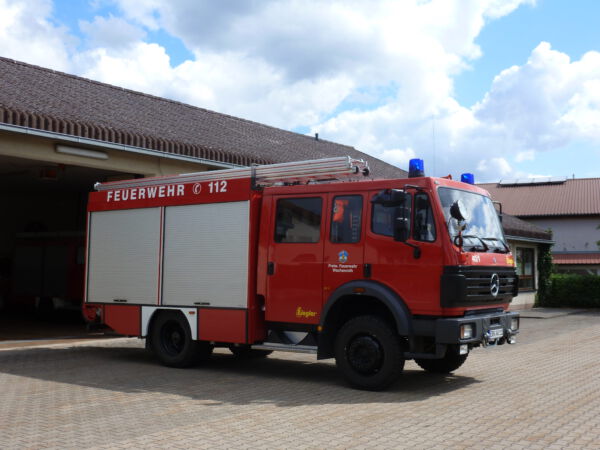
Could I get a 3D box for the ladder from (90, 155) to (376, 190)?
[{"bbox_3d":[-1.391,-0.732,11.757,5.700,0.265,0.420,-3,-5,36],"label":"ladder"}]

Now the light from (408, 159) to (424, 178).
[{"bbox_3d":[1.564,-0.748,9.506,0.205,0.255,0.205,1,-4,0],"label":"light"}]

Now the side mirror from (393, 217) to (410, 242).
[{"bbox_3d":[1.288,0.061,9.016,0.190,0.320,0.085,3,-5,-33],"label":"side mirror"}]

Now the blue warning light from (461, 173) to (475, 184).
[{"bbox_3d":[2.561,-0.636,10.856,0.205,0.255,0.205,-3,-5,36],"label":"blue warning light"}]

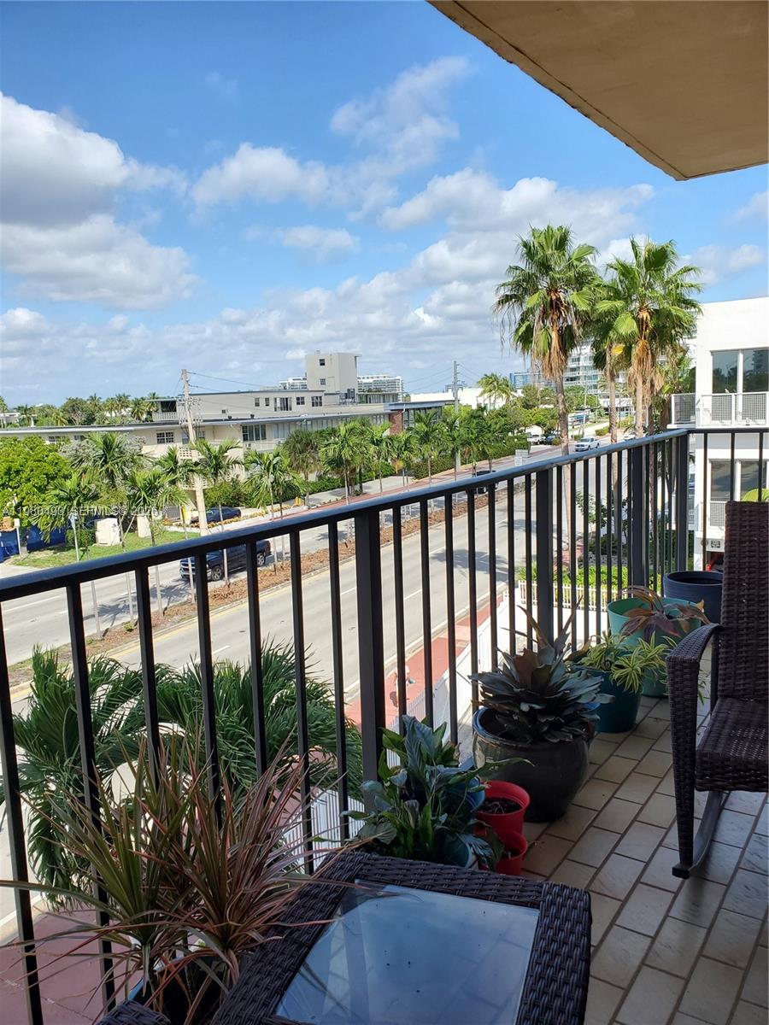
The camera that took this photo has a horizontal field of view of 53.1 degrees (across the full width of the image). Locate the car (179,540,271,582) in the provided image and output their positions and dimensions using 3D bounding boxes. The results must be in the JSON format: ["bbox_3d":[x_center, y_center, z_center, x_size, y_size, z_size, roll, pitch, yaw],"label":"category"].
[{"bbox_3d":[-8.677,2.379,42.430,2.050,1.880,5.850,2,9,27],"label":"car"}]

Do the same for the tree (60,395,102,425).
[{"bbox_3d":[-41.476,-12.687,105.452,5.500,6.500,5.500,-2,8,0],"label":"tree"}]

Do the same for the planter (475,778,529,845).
[{"bbox_3d":[0.328,0.924,2.259,0.200,0.180,0.200,-1,8,8],"label":"planter"}]

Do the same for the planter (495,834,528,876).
[{"bbox_3d":[0.315,0.944,2.050,0.140,0.135,0.140,-1,9,9],"label":"planter"}]

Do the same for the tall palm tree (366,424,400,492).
[{"bbox_3d":[-0.124,-2.534,54.534,2.350,7.645,2.350,-2,8,0],"label":"tall palm tree"}]

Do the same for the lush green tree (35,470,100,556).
[{"bbox_3d":[-12.095,1.776,30.183,2.500,6.719,2.500,-5,8,-21],"label":"lush green tree"}]

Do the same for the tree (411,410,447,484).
[{"bbox_3d":[3.748,-4.355,65.588,3.100,8.602,3.100,-2,9,4],"label":"tree"}]

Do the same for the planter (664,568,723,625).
[{"bbox_3d":[1.910,0.530,4.620,0.420,0.310,0.420,1,8,23],"label":"planter"}]

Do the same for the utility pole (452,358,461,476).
[{"bbox_3d":[9.188,-12.262,97.687,0.500,13.626,0.500,-3,8,0],"label":"utility pole"}]

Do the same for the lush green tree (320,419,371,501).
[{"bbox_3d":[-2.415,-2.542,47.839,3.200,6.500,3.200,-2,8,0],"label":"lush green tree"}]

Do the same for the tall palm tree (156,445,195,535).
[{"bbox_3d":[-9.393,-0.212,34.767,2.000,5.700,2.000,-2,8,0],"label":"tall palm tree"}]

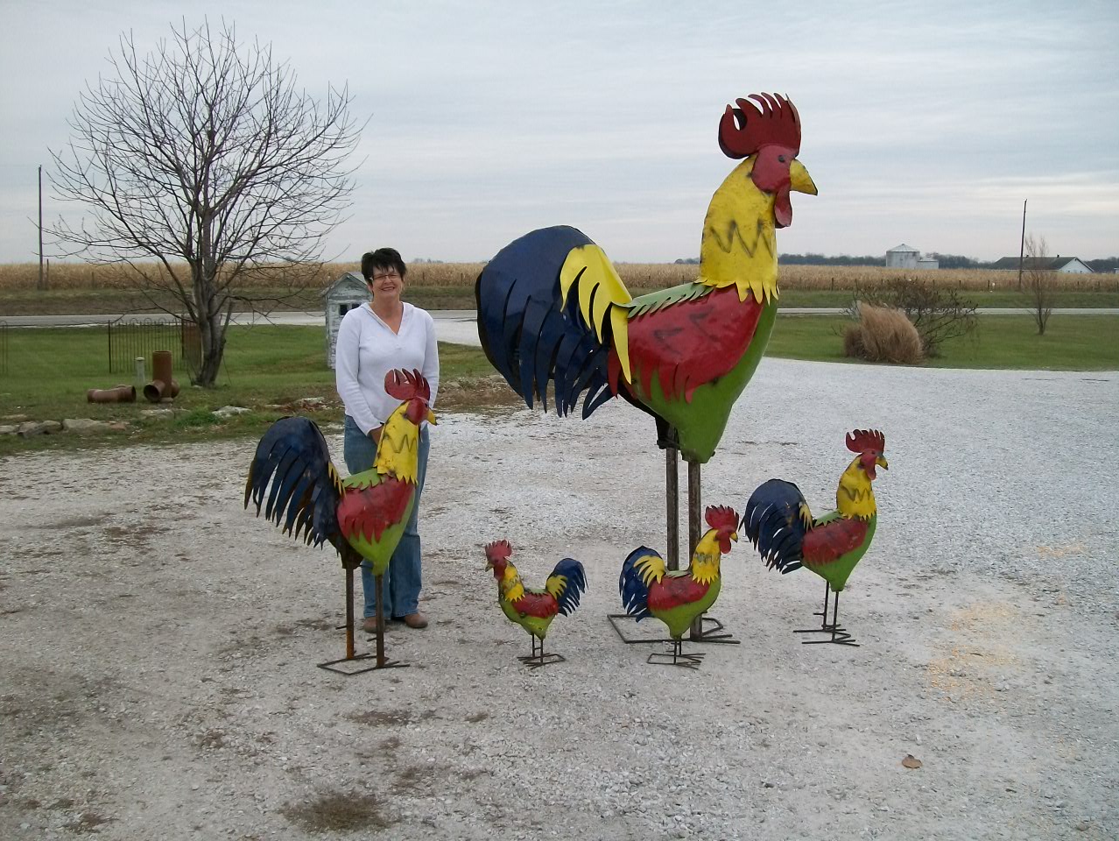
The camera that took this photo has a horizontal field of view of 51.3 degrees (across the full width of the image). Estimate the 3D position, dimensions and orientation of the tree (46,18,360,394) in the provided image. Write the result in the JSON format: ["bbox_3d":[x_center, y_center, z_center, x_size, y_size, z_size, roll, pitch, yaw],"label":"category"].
[{"bbox_3d":[-5.013,-3.007,16.258,4.267,5.008,4.139,0,7,0],"label":"tree"}]

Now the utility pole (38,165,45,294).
[{"bbox_3d":[-31.989,-11.739,71.513,0.270,7.585,0.270,-3,8,-24],"label":"utility pole"}]

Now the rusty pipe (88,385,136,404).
[{"bbox_3d":[-5.424,-0.329,14.122,0.620,0.220,0.250,0,7,2],"label":"rusty pipe"}]

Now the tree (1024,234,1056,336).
[{"bbox_3d":[13.036,-3.673,31.402,0.896,2.696,0.896,0,7,0],"label":"tree"}]

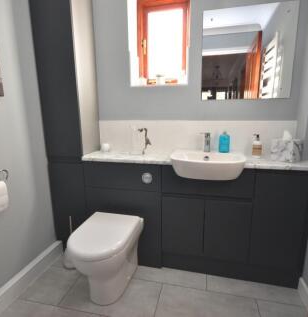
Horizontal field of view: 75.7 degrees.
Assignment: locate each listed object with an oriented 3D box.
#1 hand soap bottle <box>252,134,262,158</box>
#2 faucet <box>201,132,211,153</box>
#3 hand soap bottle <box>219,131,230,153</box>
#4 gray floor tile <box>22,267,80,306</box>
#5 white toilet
[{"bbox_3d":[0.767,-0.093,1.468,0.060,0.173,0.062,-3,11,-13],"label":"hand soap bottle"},{"bbox_3d":[0.390,-0.116,1.498,0.068,0.153,0.135,2,11,13],"label":"faucet"},{"bbox_3d":[0.543,-0.126,1.518,0.077,0.164,0.050,2,11,13],"label":"hand soap bottle"},{"bbox_3d":[-0.705,0.877,1.397,0.295,0.010,0.306,2,11,13],"label":"gray floor tile"},{"bbox_3d":[-0.304,0.660,1.298,0.362,0.445,0.534,2,11,13],"label":"white toilet"}]

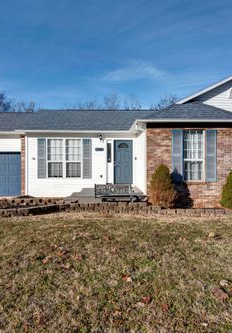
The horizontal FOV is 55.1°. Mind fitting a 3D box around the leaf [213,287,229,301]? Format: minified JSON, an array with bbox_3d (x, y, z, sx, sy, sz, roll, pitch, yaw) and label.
[{"bbox_3d":[1.193,1.450,2.536,0.161,0.038,0.185,0,0,0],"label":"leaf"}]

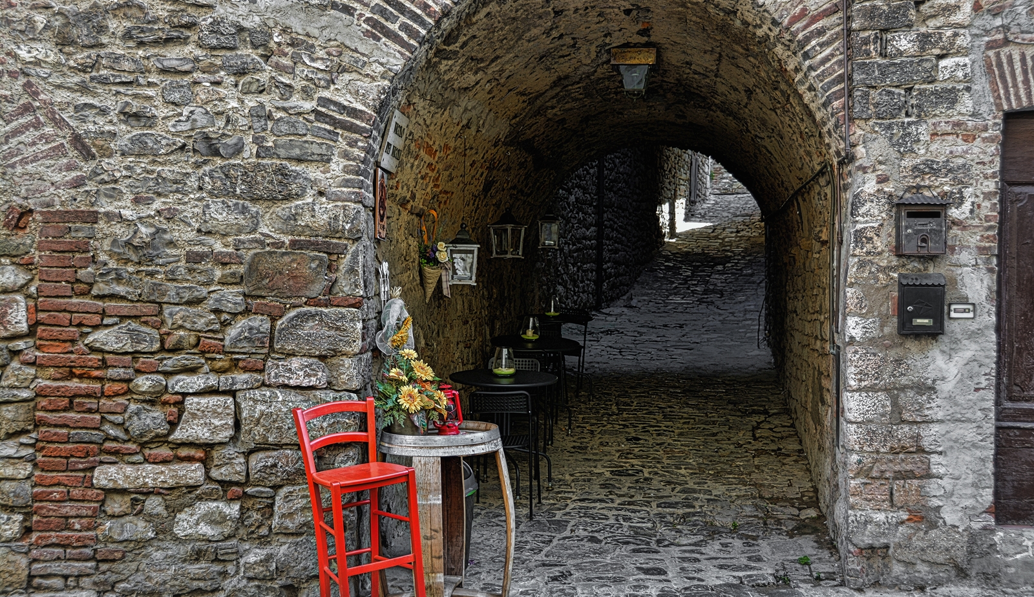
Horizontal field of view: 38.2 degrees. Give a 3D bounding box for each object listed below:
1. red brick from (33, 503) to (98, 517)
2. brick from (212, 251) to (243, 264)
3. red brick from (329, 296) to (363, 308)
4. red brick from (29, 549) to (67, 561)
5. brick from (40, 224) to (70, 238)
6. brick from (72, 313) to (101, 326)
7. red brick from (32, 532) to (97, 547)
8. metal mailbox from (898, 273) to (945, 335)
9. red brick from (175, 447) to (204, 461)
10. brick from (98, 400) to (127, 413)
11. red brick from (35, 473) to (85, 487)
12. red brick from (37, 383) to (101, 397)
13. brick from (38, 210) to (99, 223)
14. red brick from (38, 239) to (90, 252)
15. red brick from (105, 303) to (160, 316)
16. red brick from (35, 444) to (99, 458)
[{"bbox_3d":[-2.024,0.947,6.770,0.291,0.063,0.140,1,0,0],"label":"red brick"},{"bbox_3d":[-1.351,-0.193,7.014,0.137,0.060,0.165,0,1,-7],"label":"brick"},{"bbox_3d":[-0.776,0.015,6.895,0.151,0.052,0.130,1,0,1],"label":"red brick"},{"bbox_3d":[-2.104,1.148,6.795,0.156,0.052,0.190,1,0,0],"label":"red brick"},{"bbox_3d":[-2.127,-0.312,6.917,0.133,0.059,0.165,0,1,-7],"label":"brick"},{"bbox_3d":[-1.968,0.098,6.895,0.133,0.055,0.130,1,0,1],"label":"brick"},{"bbox_3d":[-2.028,1.079,6.770,0.284,0.059,0.140,1,0,0],"label":"red brick"},{"bbox_3d":[1.893,0.026,6.993,0.205,0.285,0.085,1,0,0],"label":"metal mailbox"},{"bbox_3d":[-1.528,0.719,7.011,0.132,0.060,0.165,0,1,-7],"label":"red brick"},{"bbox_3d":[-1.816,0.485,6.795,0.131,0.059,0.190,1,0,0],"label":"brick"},{"bbox_3d":[-2.090,0.827,6.895,0.229,0.059,0.130,1,0,1],"label":"red brick"},{"bbox_3d":[-2.010,0.411,6.770,0.284,0.063,0.140,1,0,0],"label":"red brick"},{"bbox_3d":[-2.067,-0.377,6.908,0.277,0.057,0.135,0,1,-7],"label":"brick"},{"bbox_3d":[-2.083,-0.245,6.909,0.226,0.057,0.135,0,1,-7],"label":"red brick"},{"bbox_3d":[-1.757,0.053,6.895,0.251,0.055,0.130,1,0,1],"label":"red brick"},{"bbox_3d":[-2.055,0.696,6.895,0.284,0.063,0.130,1,0,1],"label":"red brick"}]

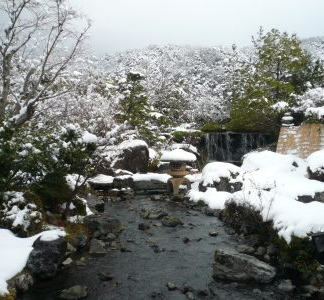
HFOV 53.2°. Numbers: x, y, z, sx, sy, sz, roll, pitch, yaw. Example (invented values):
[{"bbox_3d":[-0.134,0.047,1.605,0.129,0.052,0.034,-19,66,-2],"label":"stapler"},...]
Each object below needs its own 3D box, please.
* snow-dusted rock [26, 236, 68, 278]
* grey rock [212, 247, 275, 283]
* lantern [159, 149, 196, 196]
[{"bbox_3d":[-1.450,1.360,4.100,0.480,0.400,0.420,0,1,-20],"label":"snow-dusted rock"},{"bbox_3d":[1.020,1.430,4.050,0.700,0.330,0.420,0,1,12],"label":"grey rock"},{"bbox_3d":[0.460,0.600,9.000,0.980,1.250,0.980,0,1,12],"label":"lantern"}]

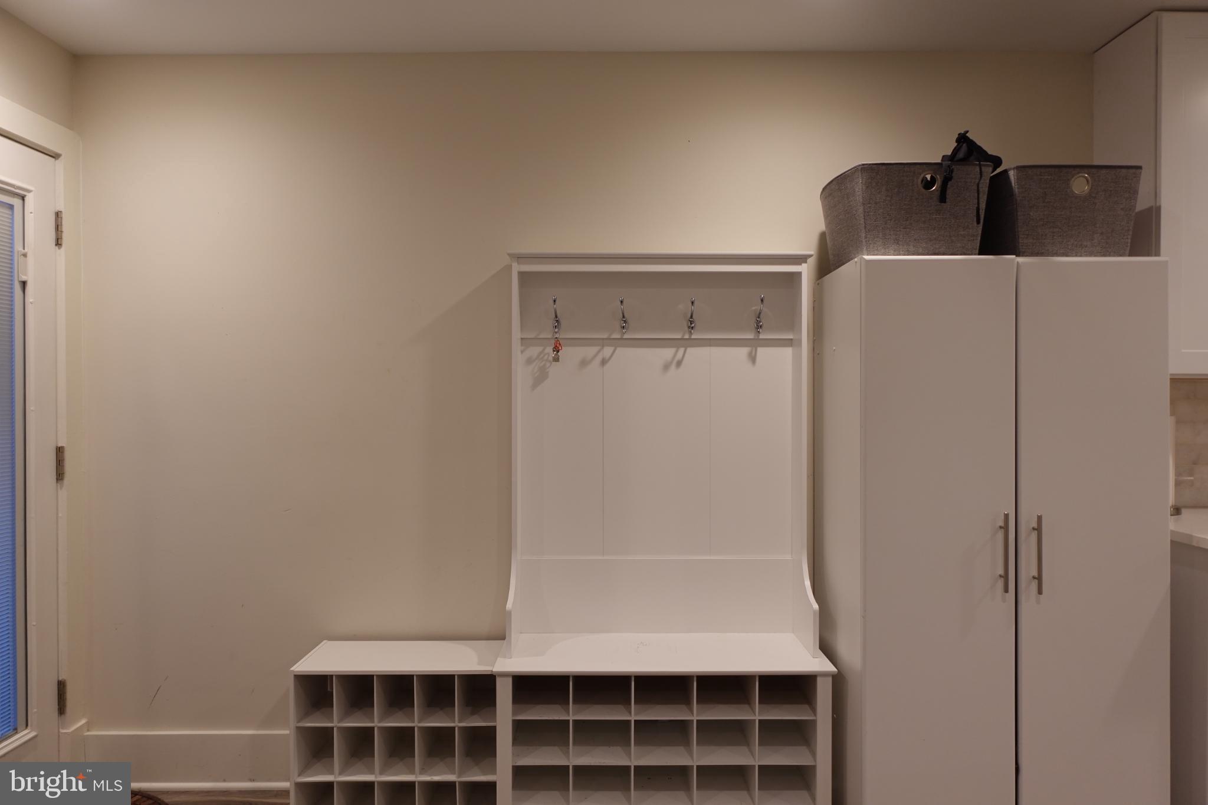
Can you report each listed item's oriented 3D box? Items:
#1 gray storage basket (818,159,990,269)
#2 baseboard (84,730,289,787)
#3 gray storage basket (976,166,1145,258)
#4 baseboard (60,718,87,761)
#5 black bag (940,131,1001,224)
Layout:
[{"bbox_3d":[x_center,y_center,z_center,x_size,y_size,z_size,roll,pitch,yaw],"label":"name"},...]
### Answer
[{"bbox_3d":[0.902,-0.537,2.450,0.374,0.274,0.385,0,0,0],"label":"gray storage basket"},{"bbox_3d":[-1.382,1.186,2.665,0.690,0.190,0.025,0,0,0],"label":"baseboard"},{"bbox_3d":[1.350,-0.536,2.475,0.365,0.274,0.380,0,0,0],"label":"gray storage basket"},{"bbox_3d":[-1.724,1.165,2.617,0.045,0.235,0.110,0,0,0],"label":"baseboard"},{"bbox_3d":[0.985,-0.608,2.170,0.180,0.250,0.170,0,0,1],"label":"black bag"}]

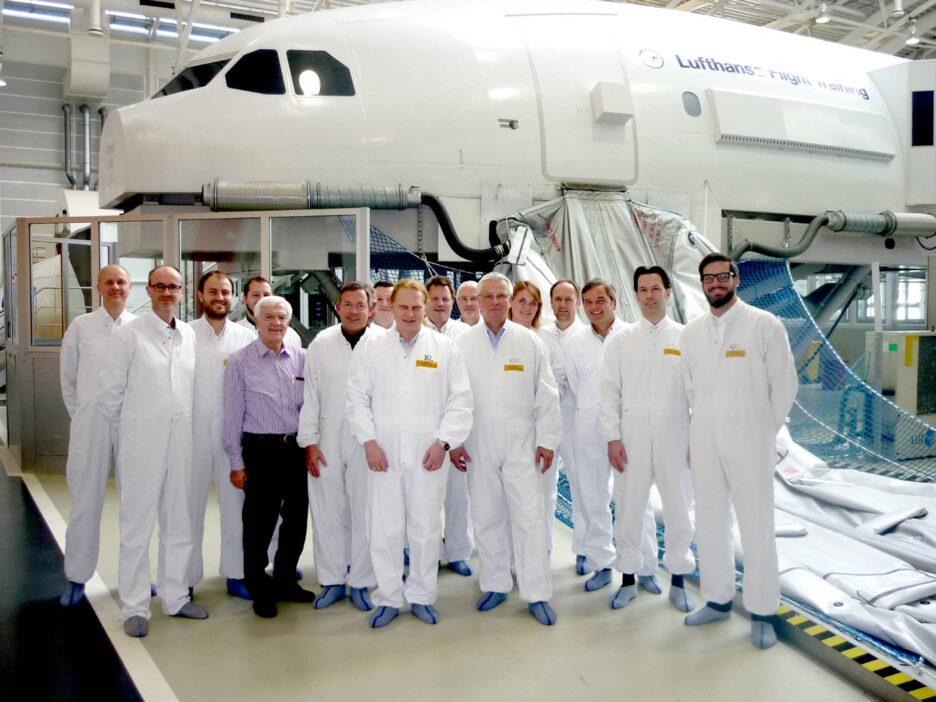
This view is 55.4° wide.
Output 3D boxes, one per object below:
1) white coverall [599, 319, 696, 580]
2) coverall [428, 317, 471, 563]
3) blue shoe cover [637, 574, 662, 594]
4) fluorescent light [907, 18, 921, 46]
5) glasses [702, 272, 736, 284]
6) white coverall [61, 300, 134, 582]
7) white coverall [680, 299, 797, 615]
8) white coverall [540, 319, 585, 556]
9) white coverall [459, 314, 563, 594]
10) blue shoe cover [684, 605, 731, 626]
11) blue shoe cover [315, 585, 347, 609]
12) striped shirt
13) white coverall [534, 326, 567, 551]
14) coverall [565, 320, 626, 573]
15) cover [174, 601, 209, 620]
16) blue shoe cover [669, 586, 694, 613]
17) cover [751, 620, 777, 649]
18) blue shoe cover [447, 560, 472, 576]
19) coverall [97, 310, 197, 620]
[{"bbox_3d":[1.013,0.533,4.980,0.580,1.460,0.320,1,3,13],"label":"white coverall"},{"bbox_3d":[-0.159,0.518,5.374,0.550,1.480,0.340,0,2,-2],"label":"coverall"},{"bbox_3d":[1.040,1.291,5.116,0.108,0.115,0.285,0,2,-5],"label":"blue shoe cover"},{"bbox_3d":[14.479,-10.351,29.000,0.450,0.750,0.450,0,1,0],"label":"fluorescent light"},{"bbox_3d":[1.266,-0.363,4.458,0.145,0.048,0.145,-2,3,32],"label":"glasses"},{"bbox_3d":[-2.039,0.529,5.020,0.530,1.540,0.360,-1,1,-25],"label":"white coverall"},{"bbox_3d":[1.325,0.486,4.392,0.550,1.490,0.370,1,2,20],"label":"white coverall"},{"bbox_3d":[0.606,0.530,5.600,0.560,1.470,0.320,1,3,6],"label":"white coverall"},{"bbox_3d":[0.202,0.564,4.705,0.570,1.460,0.360,0,2,3],"label":"white coverall"},{"bbox_3d":[1.216,1.319,4.507,0.280,0.095,0.110,-1,2,-28],"label":"blue shoe cover"},{"bbox_3d":[-0.750,1.300,4.874,0.108,0.115,0.285,0,2,12],"label":"blue shoe cover"},{"bbox_3d":[-1.089,0.269,4.814,0.480,0.670,0.290,-1,2,-14],"label":"striped shirt"},{"bbox_3d":[0.401,0.550,5.325,0.480,1.410,0.320,0,2,6],"label":"white coverall"},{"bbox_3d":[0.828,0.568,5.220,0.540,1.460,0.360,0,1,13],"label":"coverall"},{"bbox_3d":[-1.483,1.328,4.673,0.280,0.105,0.110,2,3,20],"label":"cover"},{"bbox_3d":[1.142,1.315,4.790,0.110,0.090,0.270,0,1,-4],"label":"blue shoe cover"},{"bbox_3d":[1.406,1.324,4.255,0.115,0.095,0.280,0,1,17],"label":"cover"},{"bbox_3d":[-0.062,1.298,5.491,0.110,0.105,0.280,-1,3,-30],"label":"blue shoe cover"},{"bbox_3d":[-1.634,0.584,4.550,0.540,1.530,0.380,-1,2,-35],"label":"coverall"}]

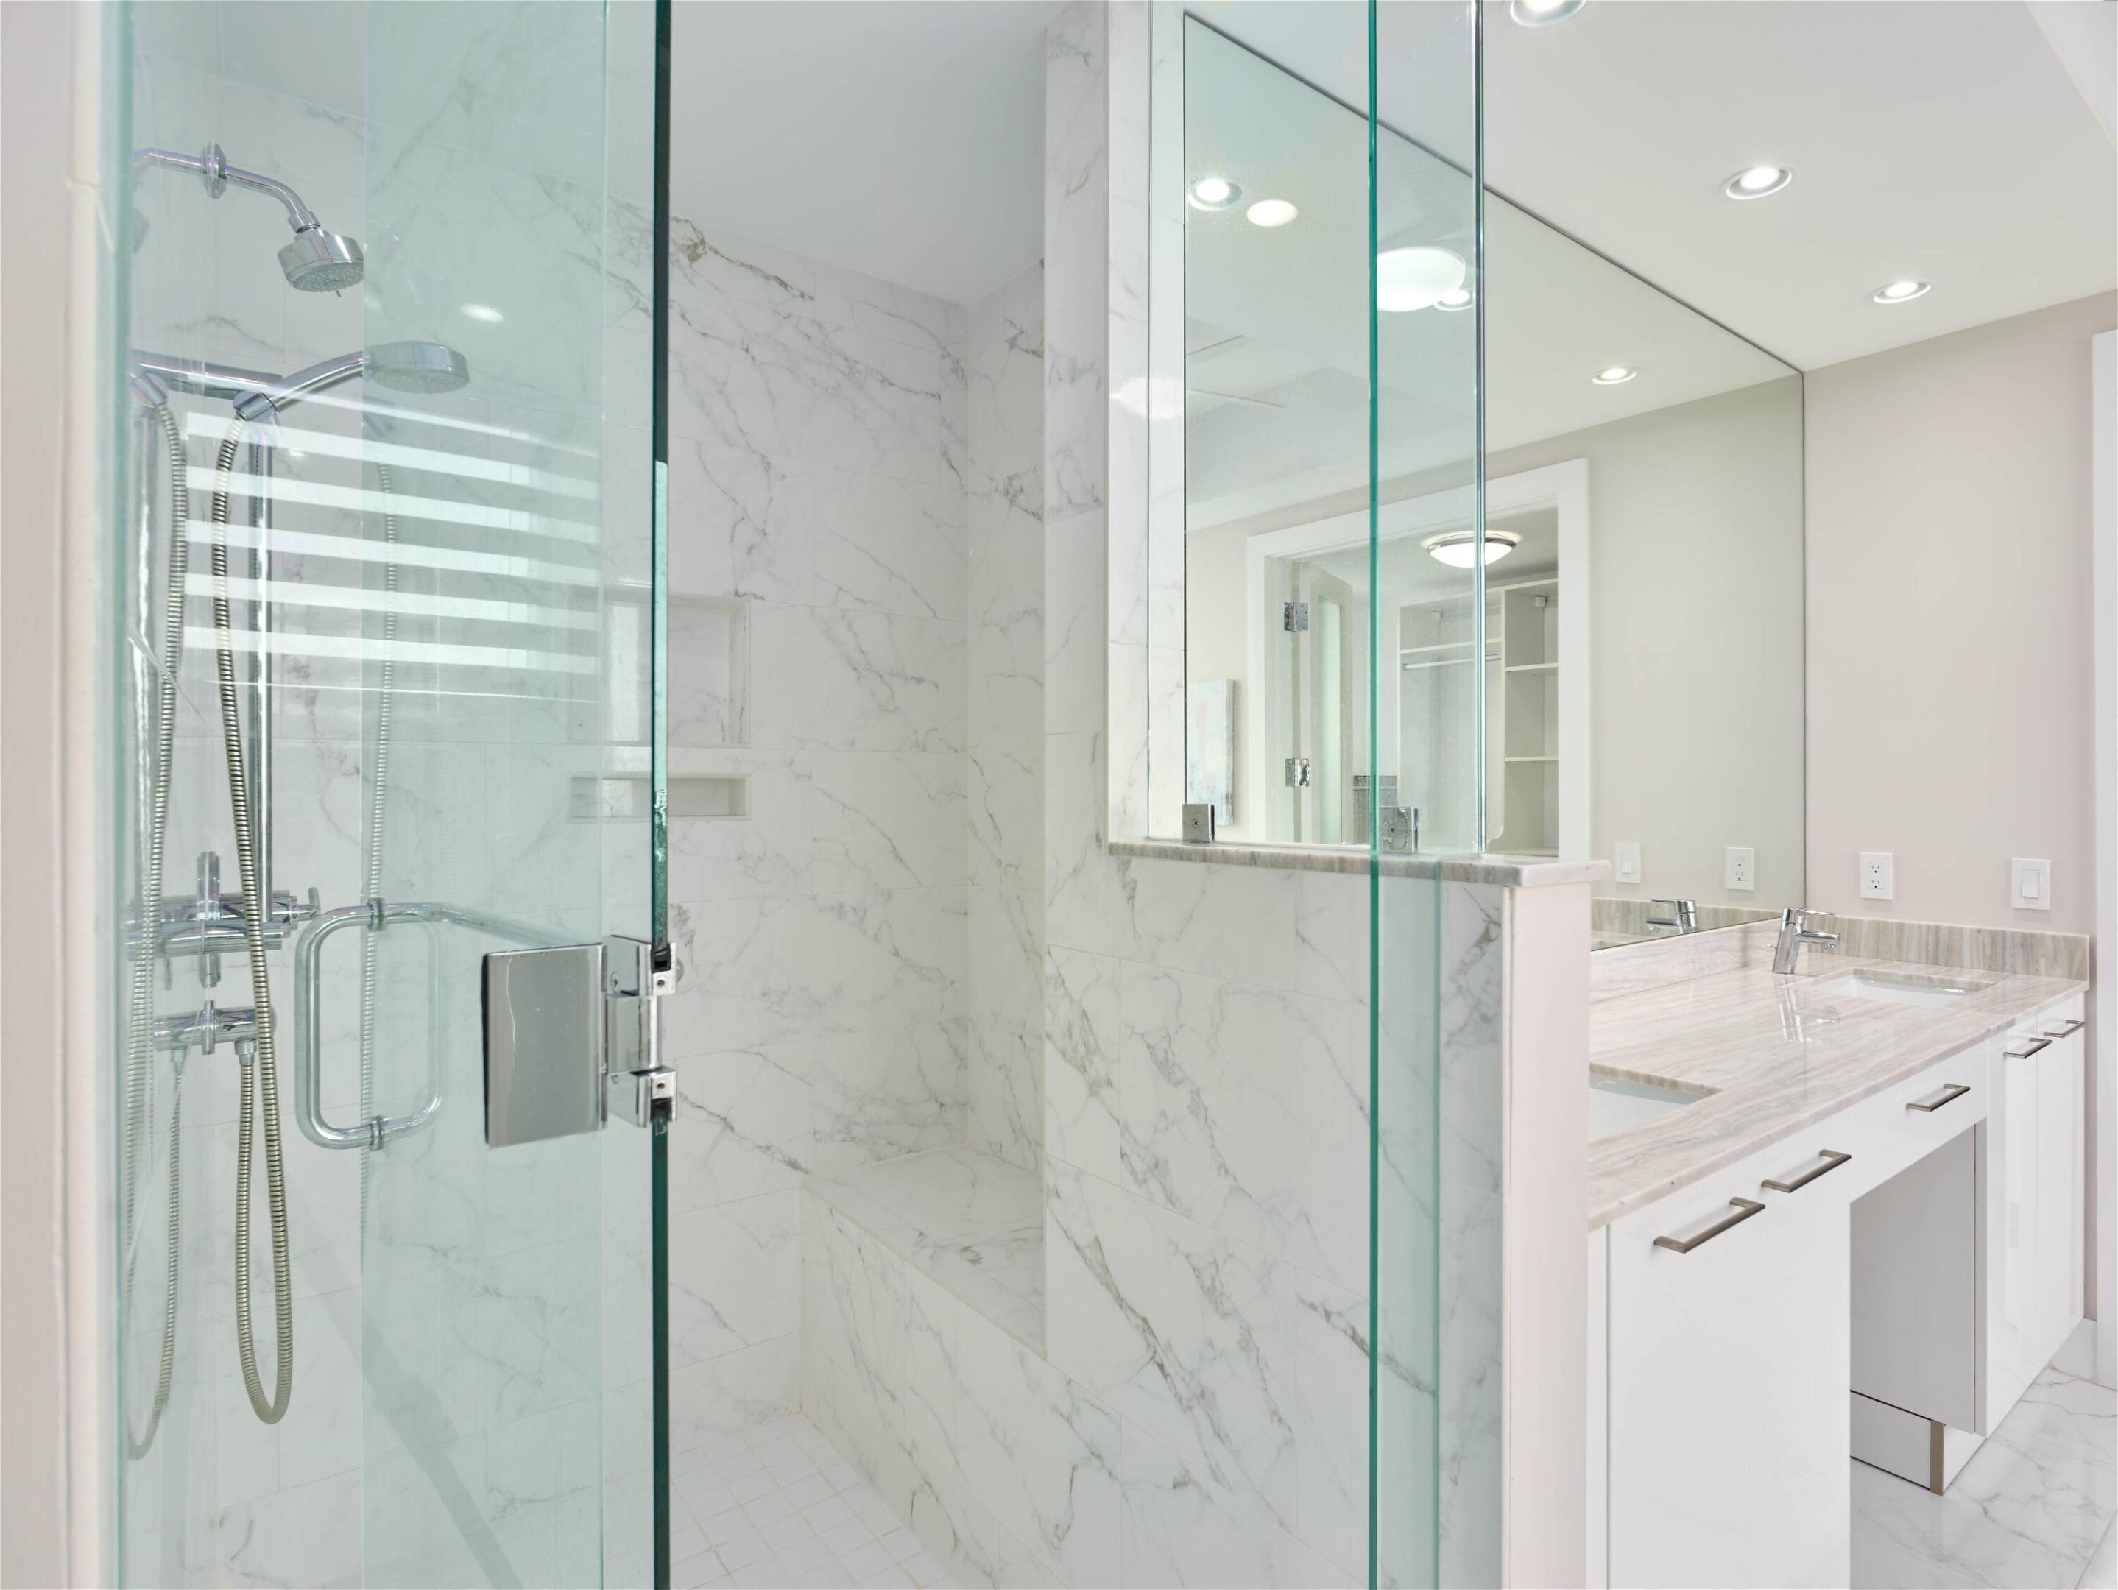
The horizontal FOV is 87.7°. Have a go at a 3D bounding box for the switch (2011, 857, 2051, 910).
[{"bbox_3d":[2.269,0.209,2.571,0.010,0.118,0.072,0,0,-37],"label":"switch"}]

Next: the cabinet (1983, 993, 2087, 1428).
[{"bbox_3d":[1.856,0.868,2.499,0.762,0.857,0.564,0,0,-37],"label":"cabinet"}]

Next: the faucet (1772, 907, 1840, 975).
[{"bbox_3d":[1.746,0.344,2.578,0.048,0.156,0.142,0,0,-37],"label":"faucet"}]

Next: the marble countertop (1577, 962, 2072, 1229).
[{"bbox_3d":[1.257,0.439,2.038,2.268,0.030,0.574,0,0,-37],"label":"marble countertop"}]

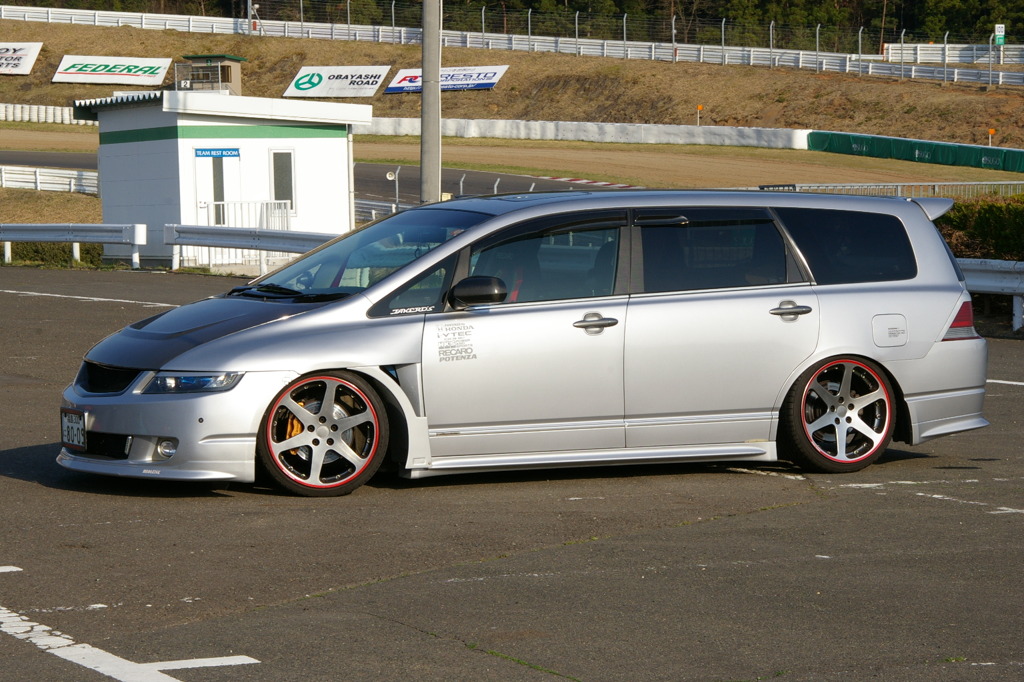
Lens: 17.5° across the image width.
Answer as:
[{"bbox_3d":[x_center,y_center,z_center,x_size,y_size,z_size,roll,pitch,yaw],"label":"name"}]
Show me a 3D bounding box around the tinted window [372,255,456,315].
[{"bbox_3d":[-0.466,-0.261,15.683,0.498,0.292,0.050,-4,-18,-19],"label":"tinted window"}]

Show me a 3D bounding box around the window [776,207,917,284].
[{"bbox_3d":[1.677,-0.474,16.722,0.758,0.407,0.070,0,-18,-28],"label":"window"}]

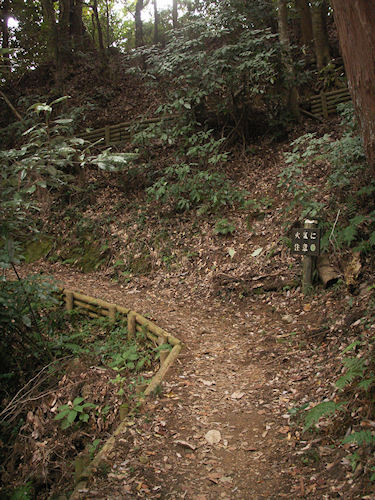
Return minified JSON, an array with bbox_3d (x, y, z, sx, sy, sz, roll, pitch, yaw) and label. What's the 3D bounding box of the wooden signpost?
[{"bbox_3d":[1.256,0.079,5.500,0.155,0.760,0.360,-3,6,-40],"label":"wooden signpost"}]

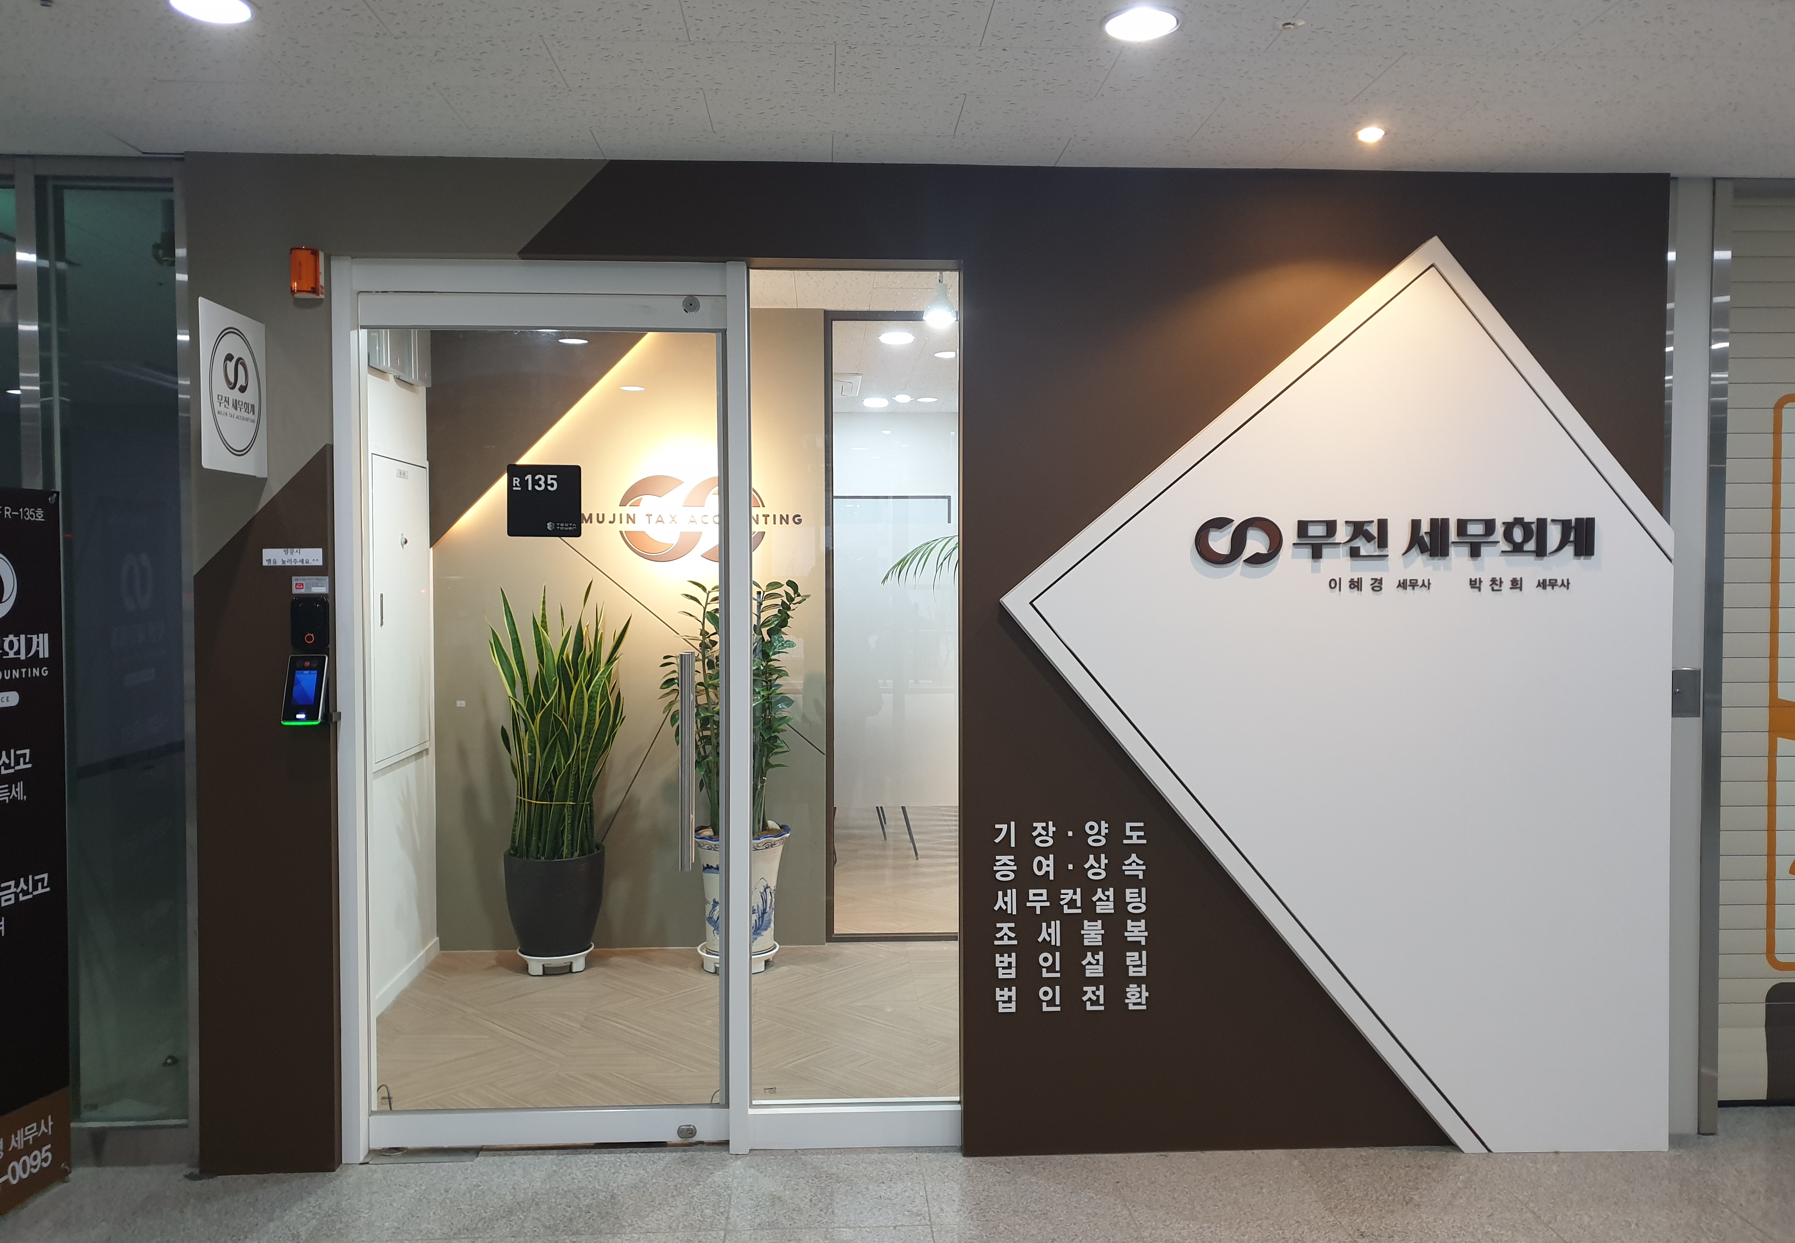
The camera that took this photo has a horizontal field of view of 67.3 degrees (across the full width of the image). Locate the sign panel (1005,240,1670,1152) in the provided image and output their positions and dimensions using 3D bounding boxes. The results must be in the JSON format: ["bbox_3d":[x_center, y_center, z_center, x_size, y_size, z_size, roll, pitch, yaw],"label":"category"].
[{"bbox_3d":[1.217,0.220,3.696,1.875,2.517,0.050,0,2,-3],"label":"sign panel"}]

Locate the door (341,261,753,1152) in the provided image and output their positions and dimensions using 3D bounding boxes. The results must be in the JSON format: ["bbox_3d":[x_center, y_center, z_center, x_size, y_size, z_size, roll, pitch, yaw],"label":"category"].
[{"bbox_3d":[-0.956,0.250,3.696,1.105,2.437,0.090,0,2,-3],"label":"door"}]

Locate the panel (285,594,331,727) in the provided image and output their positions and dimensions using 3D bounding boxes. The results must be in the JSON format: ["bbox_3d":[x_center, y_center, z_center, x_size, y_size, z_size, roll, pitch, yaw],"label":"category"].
[{"bbox_3d":[-1.545,0.101,3.527,0.106,0.330,0.085,0,2,-3],"label":"panel"}]

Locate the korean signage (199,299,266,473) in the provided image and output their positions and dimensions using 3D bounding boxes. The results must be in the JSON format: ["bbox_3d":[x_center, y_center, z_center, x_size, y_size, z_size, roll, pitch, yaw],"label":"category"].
[{"bbox_3d":[-1.647,-0.568,3.354,0.020,0.400,0.375,0,2,-3],"label":"korean signage"}]

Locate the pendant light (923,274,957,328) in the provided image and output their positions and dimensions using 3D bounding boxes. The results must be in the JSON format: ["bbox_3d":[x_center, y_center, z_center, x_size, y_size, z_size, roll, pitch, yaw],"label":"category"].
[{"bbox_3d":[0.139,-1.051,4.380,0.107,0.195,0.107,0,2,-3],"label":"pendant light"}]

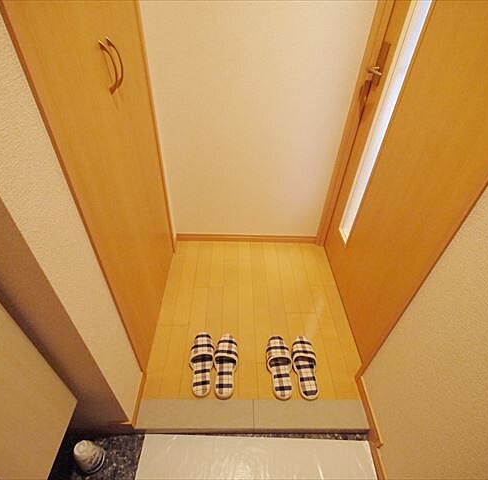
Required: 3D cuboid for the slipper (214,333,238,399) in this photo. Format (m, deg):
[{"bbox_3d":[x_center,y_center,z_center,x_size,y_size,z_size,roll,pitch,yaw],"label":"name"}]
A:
[{"bbox_3d":[-0.072,0.498,1.205,0.102,0.065,0.264,2,41,-1],"label":"slipper"}]

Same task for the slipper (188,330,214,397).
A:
[{"bbox_3d":[-0.169,0.491,1.207,0.102,0.065,0.258,1,41,-3],"label":"slipper"}]

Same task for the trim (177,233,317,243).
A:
[{"bbox_3d":[0.017,-0.007,1.799,0.853,0.057,0.012,1,41,-2],"label":"trim"}]

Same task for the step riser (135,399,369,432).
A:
[{"bbox_3d":[0.032,0.661,1.107,0.842,0.045,0.100,1,41,-2],"label":"step riser"}]

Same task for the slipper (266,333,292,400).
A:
[{"bbox_3d":[0.148,0.508,1.207,0.102,0.065,0.256,1,41,-3],"label":"slipper"}]

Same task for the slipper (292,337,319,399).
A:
[{"bbox_3d":[0.251,0.509,1.211,0.102,0.065,0.257,0,41,-3],"label":"slipper"}]

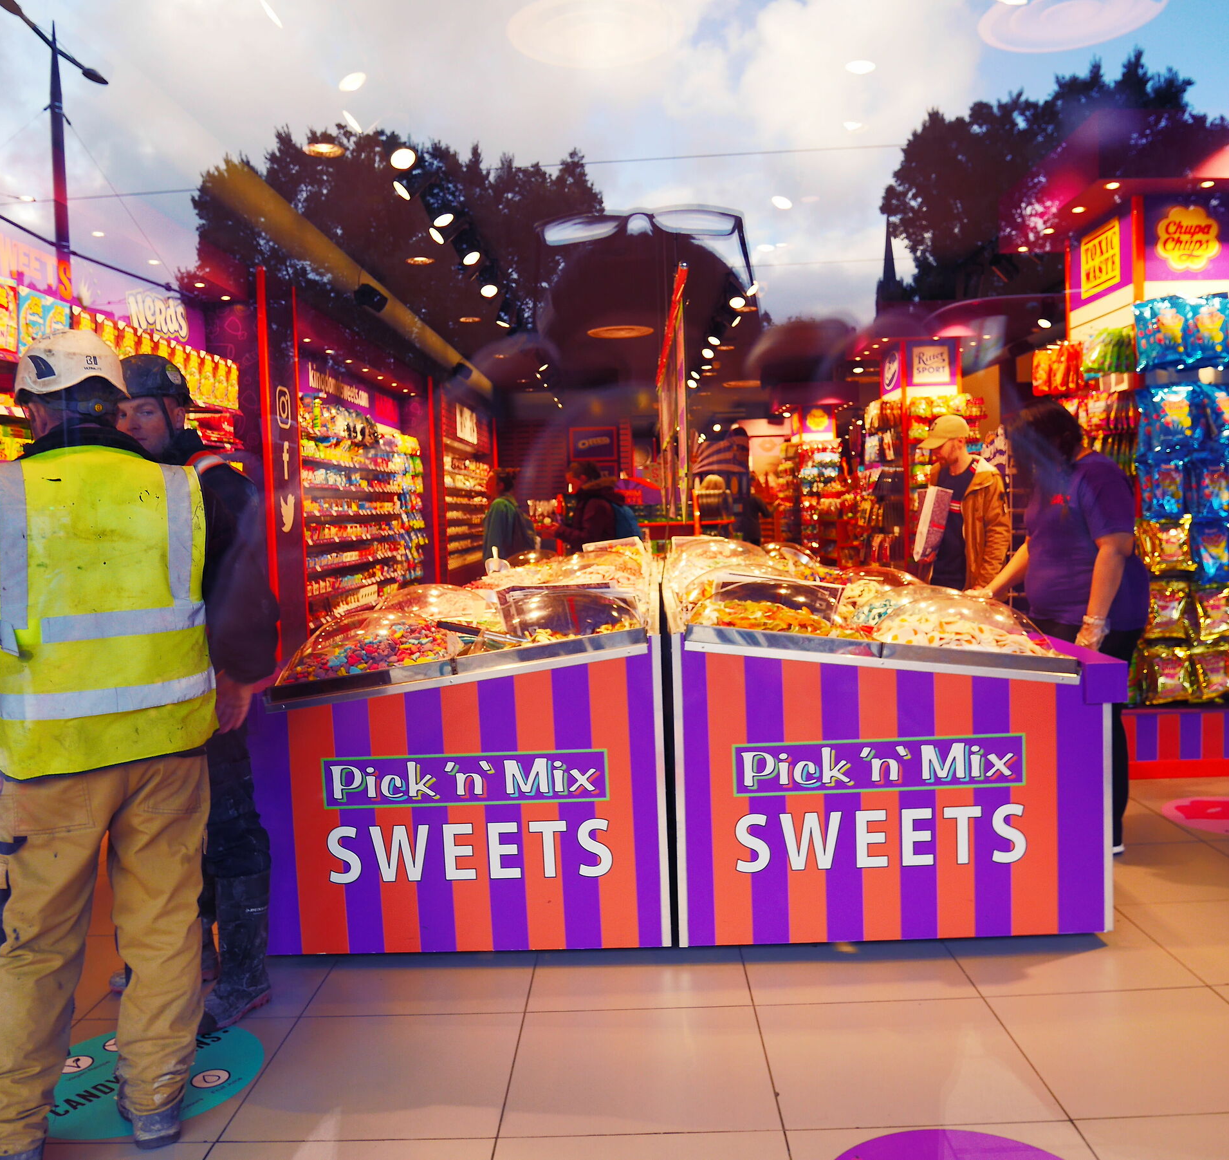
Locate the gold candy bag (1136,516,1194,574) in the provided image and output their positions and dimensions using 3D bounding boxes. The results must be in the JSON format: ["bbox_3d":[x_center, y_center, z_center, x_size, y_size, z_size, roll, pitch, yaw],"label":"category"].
[{"bbox_3d":[2.531,-0.161,4.921,0.225,0.260,0.090,-2,4,8],"label":"gold candy bag"}]

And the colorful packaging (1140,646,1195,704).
[{"bbox_3d":[2.551,0.440,4.951,0.220,0.270,0.090,-2,4,8],"label":"colorful packaging"}]

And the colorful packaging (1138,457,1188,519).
[{"bbox_3d":[2.538,-0.430,4.963,0.210,0.300,0.090,-2,4,8],"label":"colorful packaging"}]

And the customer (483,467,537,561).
[{"bbox_3d":[-0.798,-0.033,8.334,0.380,1.680,0.460,-2,4,7],"label":"customer"}]

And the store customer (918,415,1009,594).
[{"bbox_3d":[1.844,0.013,5.628,0.380,1.750,0.500,-4,4,-27],"label":"store customer"}]

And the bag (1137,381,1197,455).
[{"bbox_3d":[2.465,-0.719,4.763,0.250,0.310,0.100,-2,4,1],"label":"bag"}]

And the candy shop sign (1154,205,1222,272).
[{"bbox_3d":[2.628,-1.561,4.906,0.310,0.310,0.040,-2,4,1],"label":"candy shop sign"}]

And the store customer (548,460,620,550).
[{"bbox_3d":[-0.198,-0.006,7.621,0.480,1.670,0.480,-2,4,1],"label":"store customer"}]

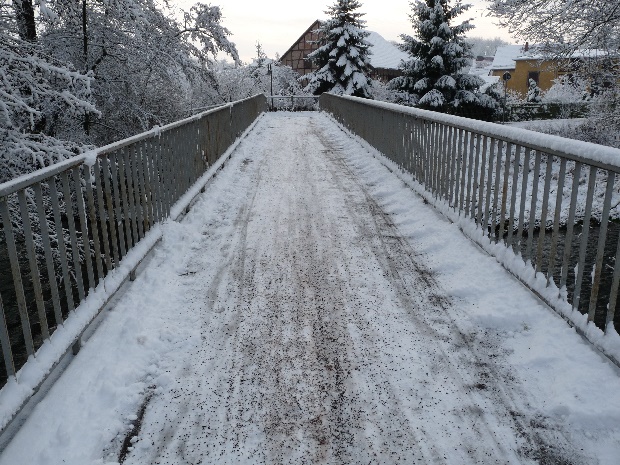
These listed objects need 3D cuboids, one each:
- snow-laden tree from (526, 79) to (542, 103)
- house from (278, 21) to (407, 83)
[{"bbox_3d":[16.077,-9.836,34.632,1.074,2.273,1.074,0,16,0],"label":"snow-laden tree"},{"bbox_3d":[4.414,-18.607,54.623,12.639,8.528,12.542,11,20,33],"label":"house"}]

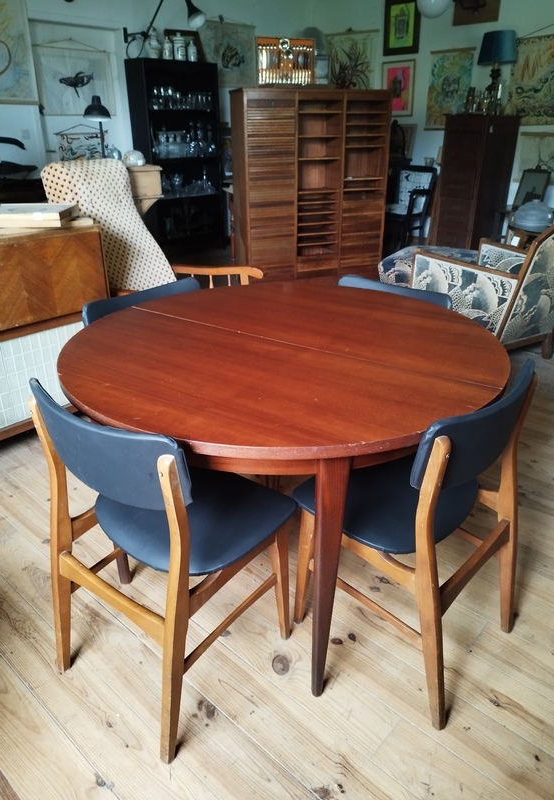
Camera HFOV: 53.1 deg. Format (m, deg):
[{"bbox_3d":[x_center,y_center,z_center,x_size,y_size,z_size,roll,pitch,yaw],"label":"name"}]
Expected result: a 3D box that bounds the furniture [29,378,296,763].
[{"bbox_3d":[-0.268,0.326,1.311,0.450,0.745,0.455,17,30,33],"label":"furniture"}]

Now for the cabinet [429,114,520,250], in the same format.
[{"bbox_3d":[1.852,-1.942,5.250,0.520,1.320,0.430,-22,33,-36],"label":"cabinet"}]

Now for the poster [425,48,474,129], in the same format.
[{"bbox_3d":[1.717,-3.103,5.575,0.020,0.710,0.510,-22,34,-37],"label":"poster"}]

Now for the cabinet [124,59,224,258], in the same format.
[{"bbox_3d":[-1.028,-2.515,5.891,0.810,1.830,0.370,-21,33,-35],"label":"cabinet"}]

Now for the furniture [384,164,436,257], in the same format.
[{"bbox_3d":[1.437,-2.224,6.509,0.550,0.900,0.550,-20,32,-36],"label":"furniture"}]

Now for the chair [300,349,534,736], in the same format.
[{"bbox_3d":[0.341,0.278,1.377,0.490,0.785,0.480,22,34,38],"label":"chair"}]

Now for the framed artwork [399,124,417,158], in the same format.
[{"bbox_3d":[1.394,-2.818,6.087,0.025,0.380,0.310,-13,28,-40],"label":"framed artwork"}]

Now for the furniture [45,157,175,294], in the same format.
[{"bbox_3d":[-0.586,-0.624,2.877,0.820,1.090,0.640,8,27,16],"label":"furniture"}]

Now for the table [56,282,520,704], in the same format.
[{"bbox_3d":[0.017,0.178,1.618,1.125,0.745,1.125,16,30,31],"label":"table"}]

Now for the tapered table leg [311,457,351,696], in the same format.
[{"bbox_3d":[0.109,0.394,1.221,0.064,0.690,0.055,-5,26,-9],"label":"tapered table leg"}]

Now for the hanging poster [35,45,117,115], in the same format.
[{"bbox_3d":[-1.921,-3.025,5.277,0.020,0.555,0.750,20,32,37],"label":"hanging poster"}]

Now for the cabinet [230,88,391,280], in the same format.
[{"bbox_3d":[0.281,-1.747,4.747,1.243,1.558,0.387,-10,27,-18],"label":"cabinet"}]

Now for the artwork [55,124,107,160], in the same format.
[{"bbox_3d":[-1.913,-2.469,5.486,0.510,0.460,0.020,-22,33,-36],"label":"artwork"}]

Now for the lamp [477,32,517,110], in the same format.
[{"bbox_3d":[1.874,-2.821,4.828,0.345,0.660,0.345,-22,33,-36],"label":"lamp"}]

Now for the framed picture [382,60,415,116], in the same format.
[{"bbox_3d":[1.493,-3.848,6.857,0.455,0.600,0.030,20,32,37],"label":"framed picture"}]

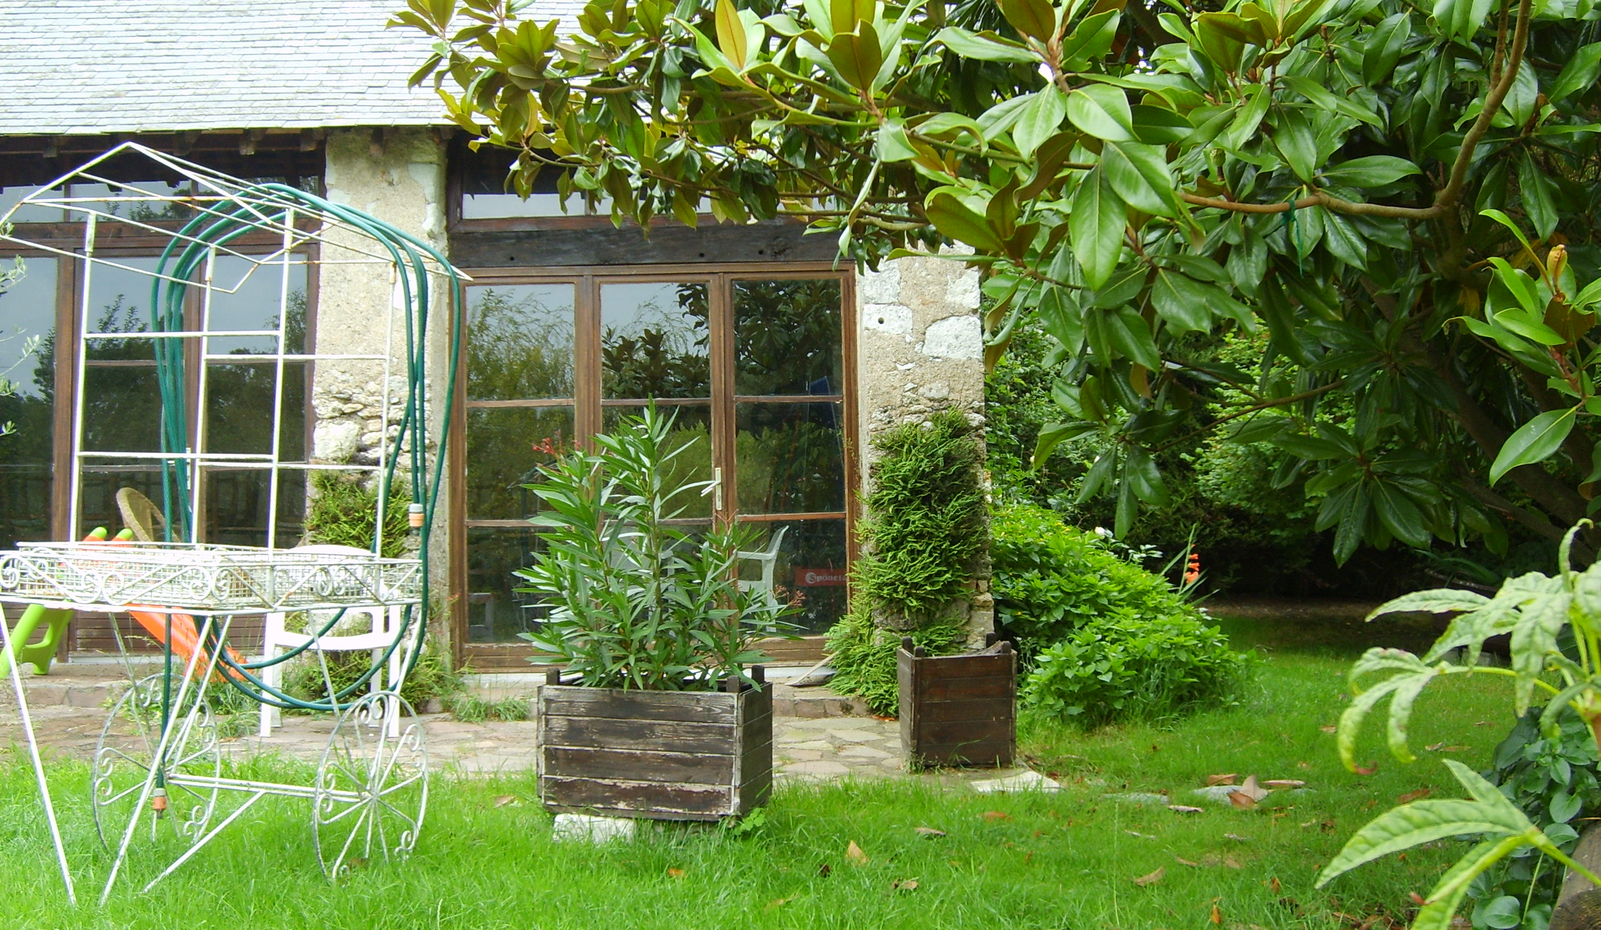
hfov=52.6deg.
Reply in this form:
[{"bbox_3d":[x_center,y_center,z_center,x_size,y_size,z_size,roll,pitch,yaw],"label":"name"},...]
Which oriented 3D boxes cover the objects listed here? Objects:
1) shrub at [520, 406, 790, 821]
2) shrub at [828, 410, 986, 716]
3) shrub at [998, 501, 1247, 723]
[{"bbox_3d":[-0.458,0.466,5.250,0.780,1.290,0.600,-2,-3,14],"label":"shrub"},{"bbox_3d":[0.506,0.473,7.900,0.760,1.470,0.450,-1,-3,-1],"label":"shrub"},{"bbox_3d":[1.567,0.737,8.200,1.250,1.080,1.200,-1,-3,0],"label":"shrub"}]

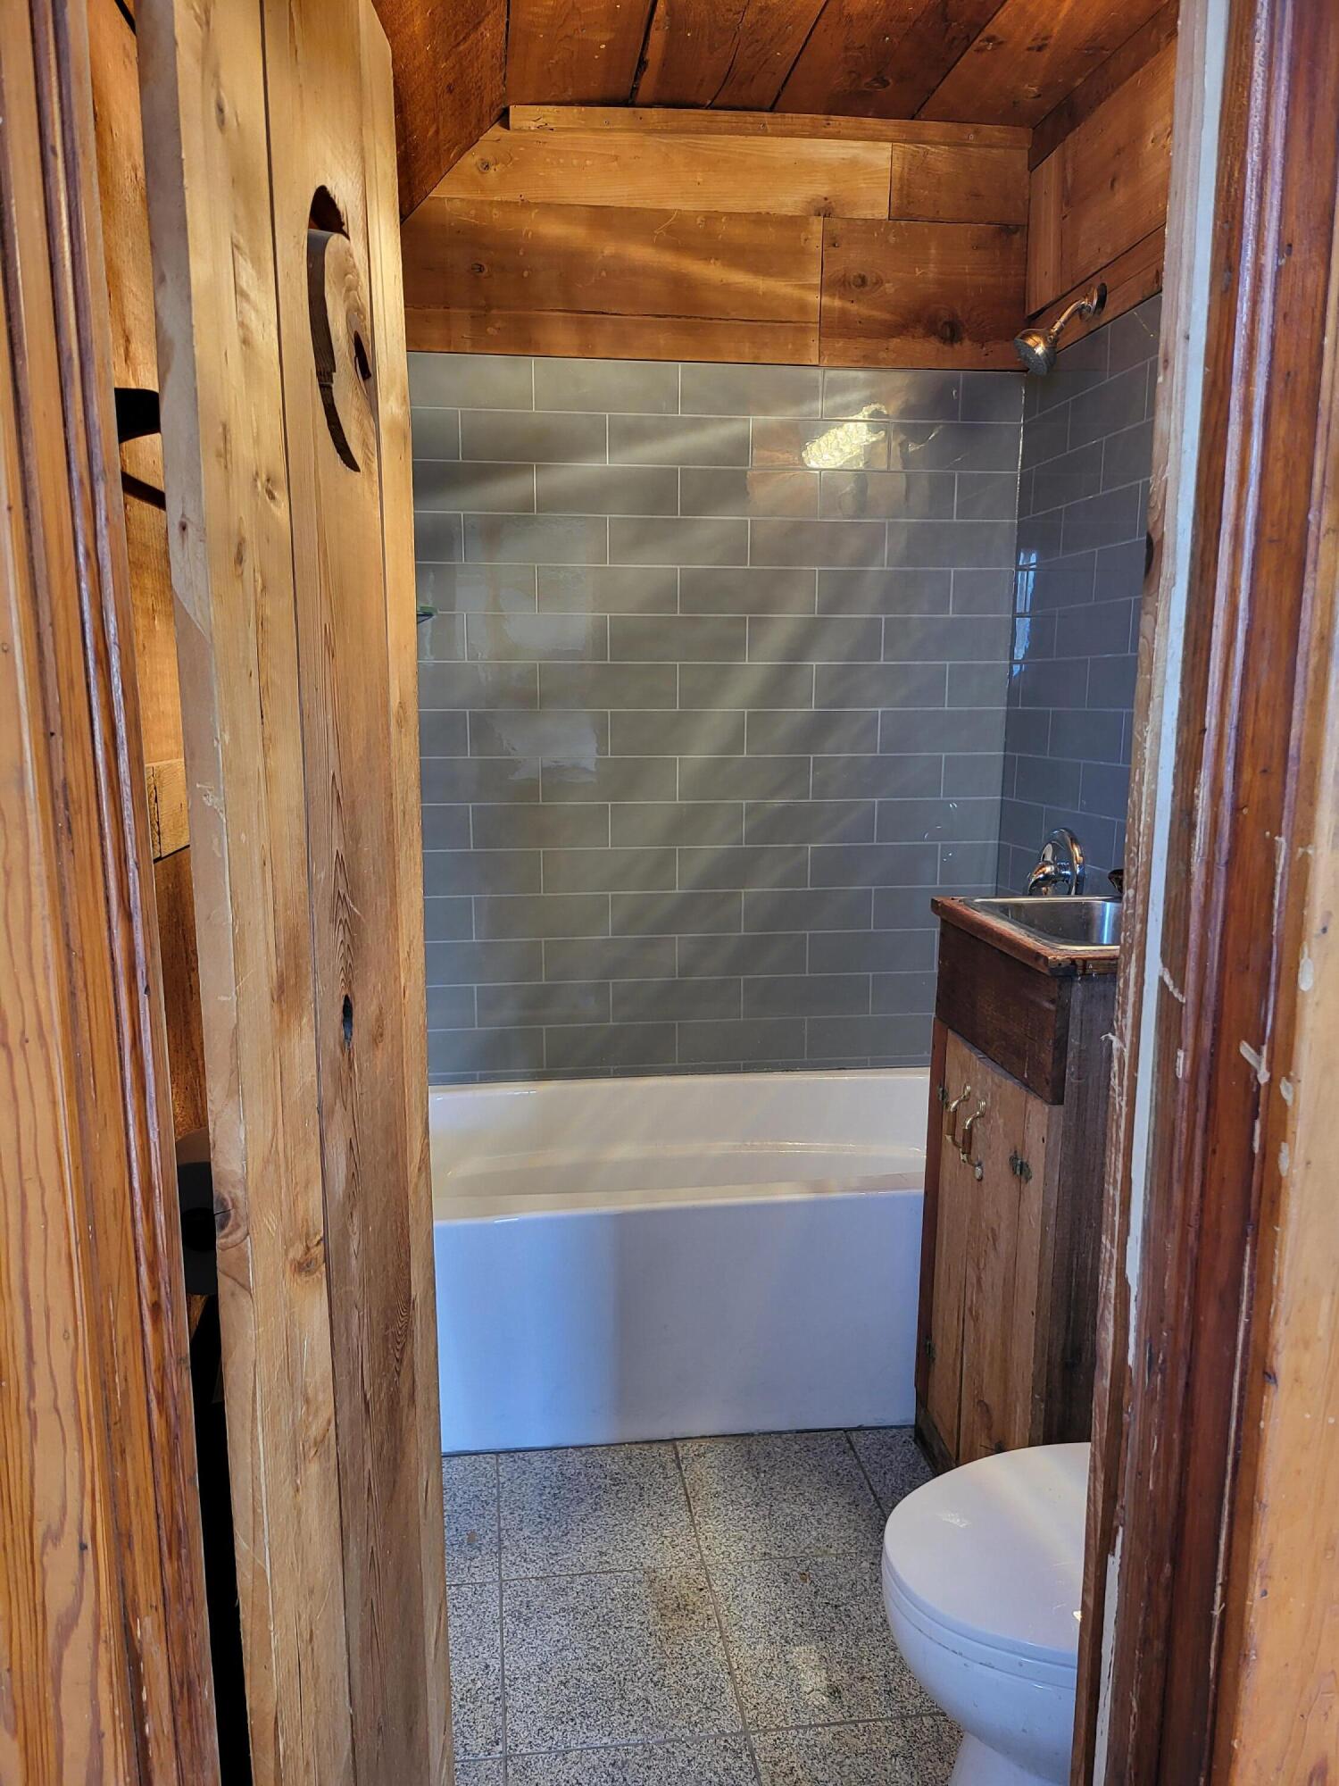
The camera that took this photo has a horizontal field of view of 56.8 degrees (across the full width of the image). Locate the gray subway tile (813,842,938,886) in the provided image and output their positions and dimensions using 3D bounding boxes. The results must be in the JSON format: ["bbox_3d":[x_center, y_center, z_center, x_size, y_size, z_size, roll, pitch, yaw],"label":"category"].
[{"bbox_3d":[0.469,-0.062,2.834,0.300,0.099,0.010,-1,11,-7],"label":"gray subway tile"}]

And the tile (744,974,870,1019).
[{"bbox_3d":[0.322,0.242,2.902,0.304,0.101,0.009,-1,11,-7],"label":"tile"}]

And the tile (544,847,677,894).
[{"bbox_3d":[-0.133,-0.051,2.799,0.304,0.101,0.009,-1,10,-7],"label":"tile"}]

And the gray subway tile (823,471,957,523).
[{"bbox_3d":[0.481,-0.876,2.738,0.304,0.101,0.009,-1,10,-7],"label":"gray subway tile"}]

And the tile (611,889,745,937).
[{"bbox_3d":[0.019,0.048,2.826,0.304,0.101,0.009,-1,11,-7],"label":"tile"}]

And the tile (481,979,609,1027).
[{"bbox_3d":[-0.286,0.256,2.831,0.304,0.101,0.009,-1,10,-7],"label":"tile"}]

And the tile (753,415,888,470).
[{"bbox_3d":[0.326,-0.964,2.665,0.304,0.102,0.009,-1,11,-7],"label":"tile"}]

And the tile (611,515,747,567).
[{"bbox_3d":[0.021,-0.757,2.668,0.304,0.101,0.009,-1,11,-7],"label":"tile"}]

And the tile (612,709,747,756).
[{"bbox_3d":[0.020,-0.357,2.767,0.304,0.101,0.009,-1,10,-7],"label":"tile"}]

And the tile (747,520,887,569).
[{"bbox_3d":[0.325,-0.763,2.704,0.304,0.101,0.009,-1,11,-7],"label":"tile"}]

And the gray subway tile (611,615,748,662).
[{"bbox_3d":[0.020,-0.550,2.682,0.300,0.099,0.010,-1,11,-7],"label":"gray subway tile"}]

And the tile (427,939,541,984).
[{"bbox_3d":[-0.438,0.157,2.795,0.304,0.102,0.009,-1,11,-7],"label":"tile"}]

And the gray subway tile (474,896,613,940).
[{"bbox_3d":[-0.283,0.052,2.764,0.300,0.099,0.010,-1,11,-7],"label":"gray subway tile"}]

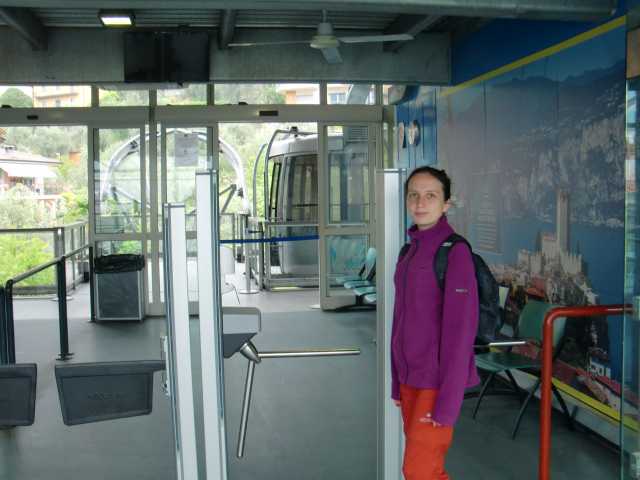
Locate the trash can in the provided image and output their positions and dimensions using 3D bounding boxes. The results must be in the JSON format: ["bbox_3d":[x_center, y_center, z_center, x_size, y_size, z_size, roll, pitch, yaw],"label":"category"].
[{"bbox_3d":[-2.450,0.560,8.586,0.560,0.790,0.400,-2,5,-7],"label":"trash can"}]

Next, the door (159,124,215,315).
[{"bbox_3d":[-1.629,-0.249,8.640,0.710,2.331,0.060,-2,5,-7],"label":"door"}]

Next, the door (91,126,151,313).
[{"bbox_3d":[-2.446,-0.238,8.592,0.710,2.312,0.060,-2,5,-7],"label":"door"}]

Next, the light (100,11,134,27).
[{"bbox_3d":[-1.700,-1.846,5.870,0.290,0.090,0.340,-2,5,-7],"label":"light"}]

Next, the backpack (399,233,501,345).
[{"bbox_3d":[0.477,0.178,2.530,0.270,0.420,0.300,-5,6,-39],"label":"backpack"}]

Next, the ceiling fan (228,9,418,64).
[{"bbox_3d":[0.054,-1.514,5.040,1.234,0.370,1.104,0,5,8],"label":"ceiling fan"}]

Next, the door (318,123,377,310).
[{"bbox_3d":[0.338,-0.294,8.799,0.740,2.343,0.060,-2,5,-7],"label":"door"}]

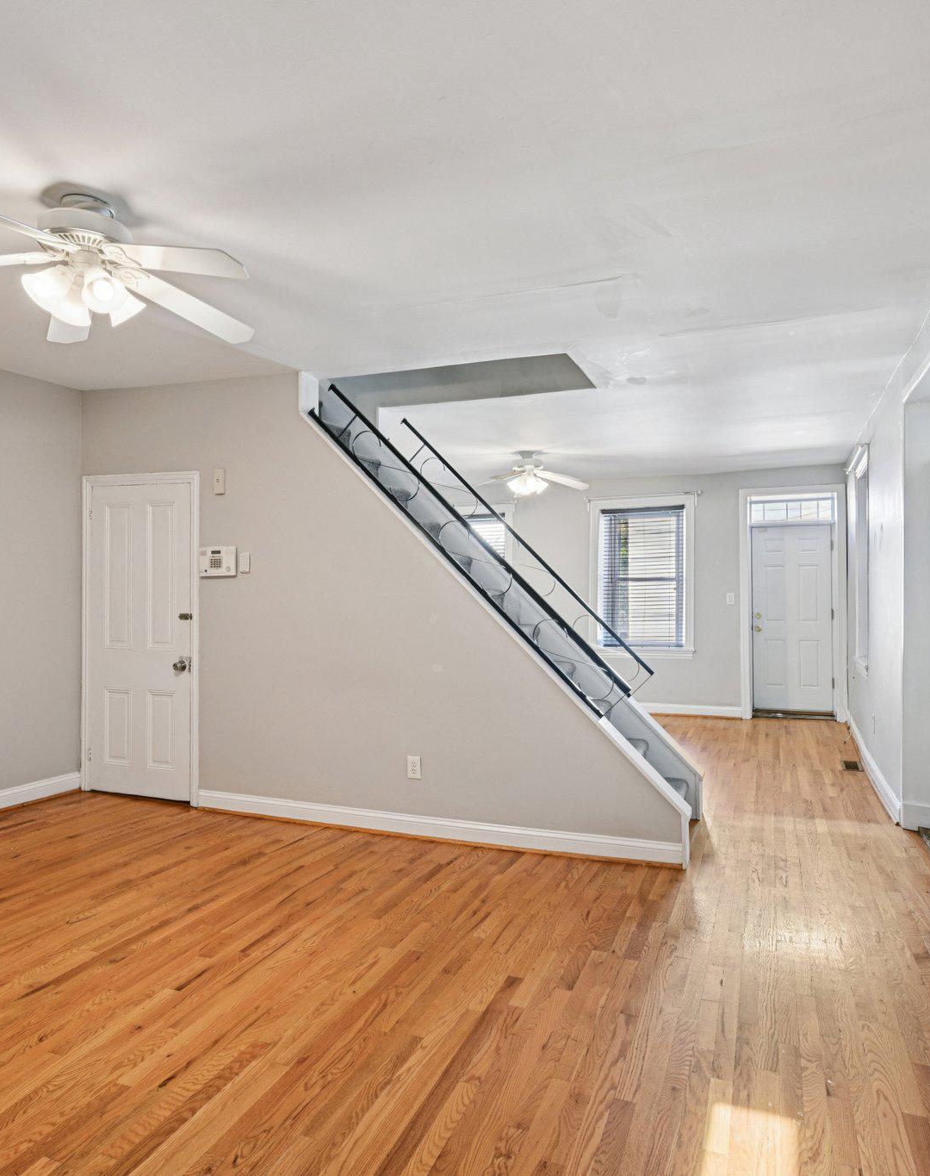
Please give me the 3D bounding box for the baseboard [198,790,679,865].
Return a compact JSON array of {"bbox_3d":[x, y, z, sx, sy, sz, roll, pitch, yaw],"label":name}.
[{"bbox_3d":[-0.300,1.305,4.322,2.900,0.105,0.020,0,0,22],"label":"baseboard"}]

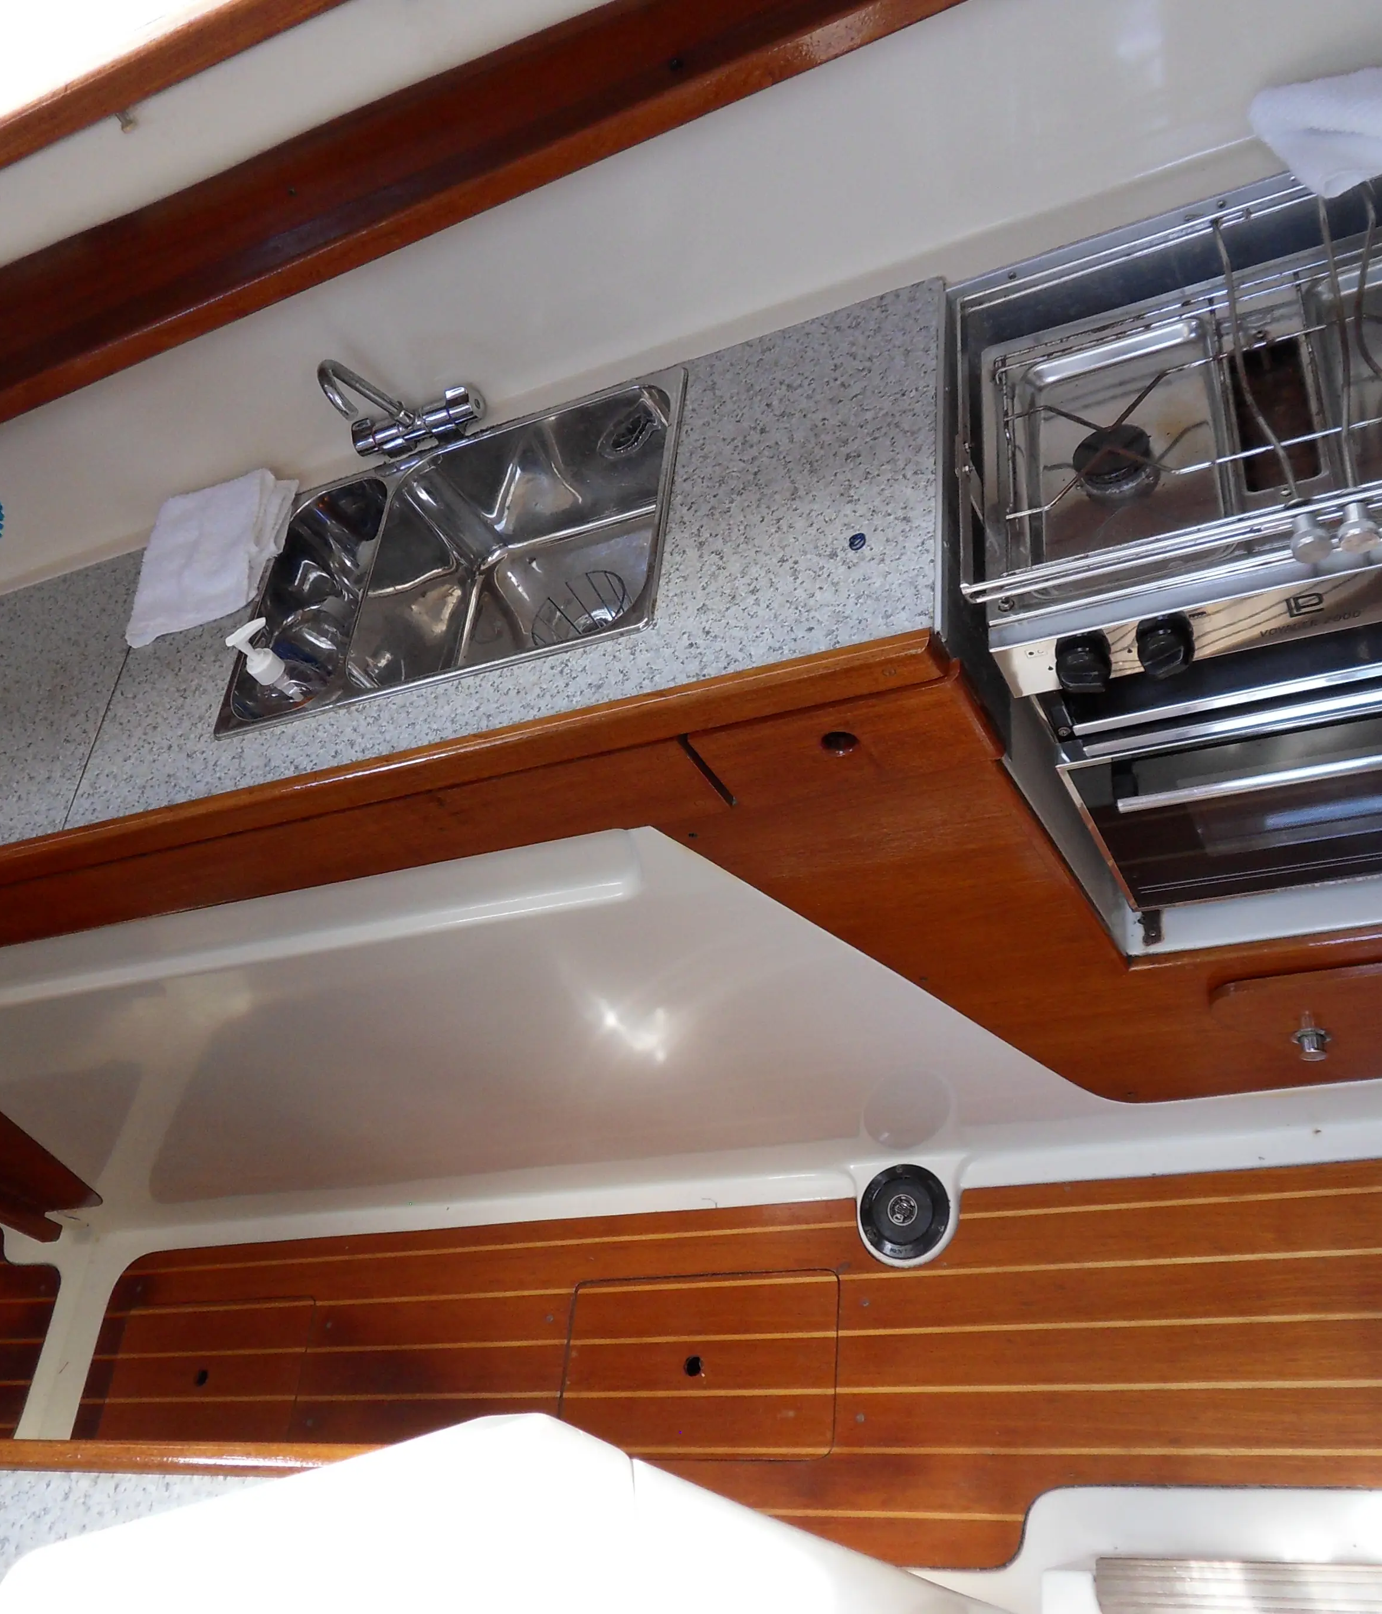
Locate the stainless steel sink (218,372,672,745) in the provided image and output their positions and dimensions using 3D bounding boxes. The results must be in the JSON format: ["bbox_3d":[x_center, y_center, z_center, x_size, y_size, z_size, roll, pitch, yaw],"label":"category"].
[{"bbox_3d":[-0.225,-0.233,1.661,0.539,0.159,0.352,-11,56,25],"label":"stainless steel sink"}]

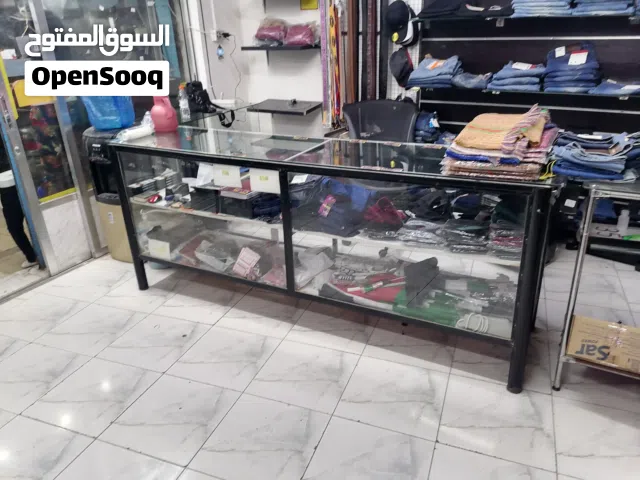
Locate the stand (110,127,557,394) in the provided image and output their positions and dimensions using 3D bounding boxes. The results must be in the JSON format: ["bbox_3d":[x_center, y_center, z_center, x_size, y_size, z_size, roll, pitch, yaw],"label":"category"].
[{"bbox_3d":[-0.035,-0.031,2.622,2.239,0.894,0.543,10,25,27],"label":"stand"}]

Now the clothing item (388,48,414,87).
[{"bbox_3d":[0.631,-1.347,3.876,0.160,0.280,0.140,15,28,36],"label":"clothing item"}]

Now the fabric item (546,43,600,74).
[{"bbox_3d":[1.597,-1.150,3.157,0.270,0.155,0.270,15,28,36],"label":"fabric item"}]

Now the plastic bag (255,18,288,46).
[{"bbox_3d":[-0.407,-1.751,4.216,0.240,0.200,0.190,9,25,25],"label":"plastic bag"}]

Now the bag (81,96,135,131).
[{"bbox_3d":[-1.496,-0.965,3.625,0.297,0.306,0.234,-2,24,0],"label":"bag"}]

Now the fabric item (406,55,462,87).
[{"bbox_3d":[0.858,-1.269,3.747,0.310,0.205,0.290,15,28,36],"label":"fabric item"}]

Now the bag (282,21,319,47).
[{"bbox_3d":[-0.156,-1.661,4.037,0.250,0.170,0.190,9,25,25],"label":"bag"}]

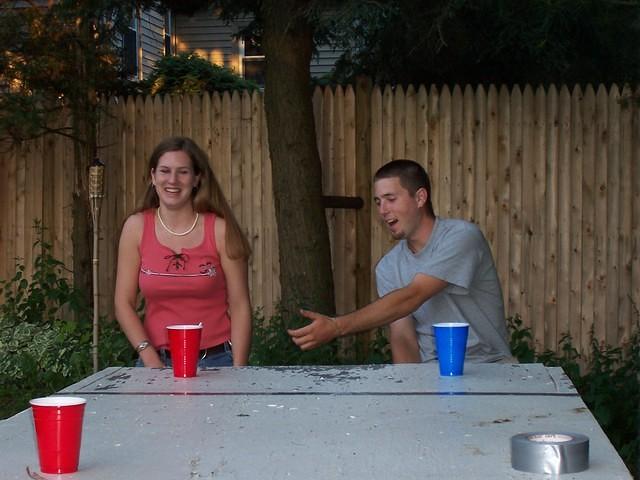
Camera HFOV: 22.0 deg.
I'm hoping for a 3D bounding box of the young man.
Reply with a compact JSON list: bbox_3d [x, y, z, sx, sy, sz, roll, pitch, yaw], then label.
[{"bbox_3d":[0.320,0.430,4.770,0.650,1.340,0.680,1,2,30],"label":"young man"}]

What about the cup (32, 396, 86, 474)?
[{"bbox_3d":[-0.444,0.334,2.800,0.096,0.120,0.096,0,2,0],"label":"cup"}]

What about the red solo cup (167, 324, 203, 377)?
[{"bbox_3d":[-0.344,0.285,4.200,0.094,0.123,0.094,0,2,0],"label":"red solo cup"}]

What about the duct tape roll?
[{"bbox_3d":[0.391,0.362,2.790,0.134,0.050,0.134,0,2,0],"label":"duct tape roll"}]

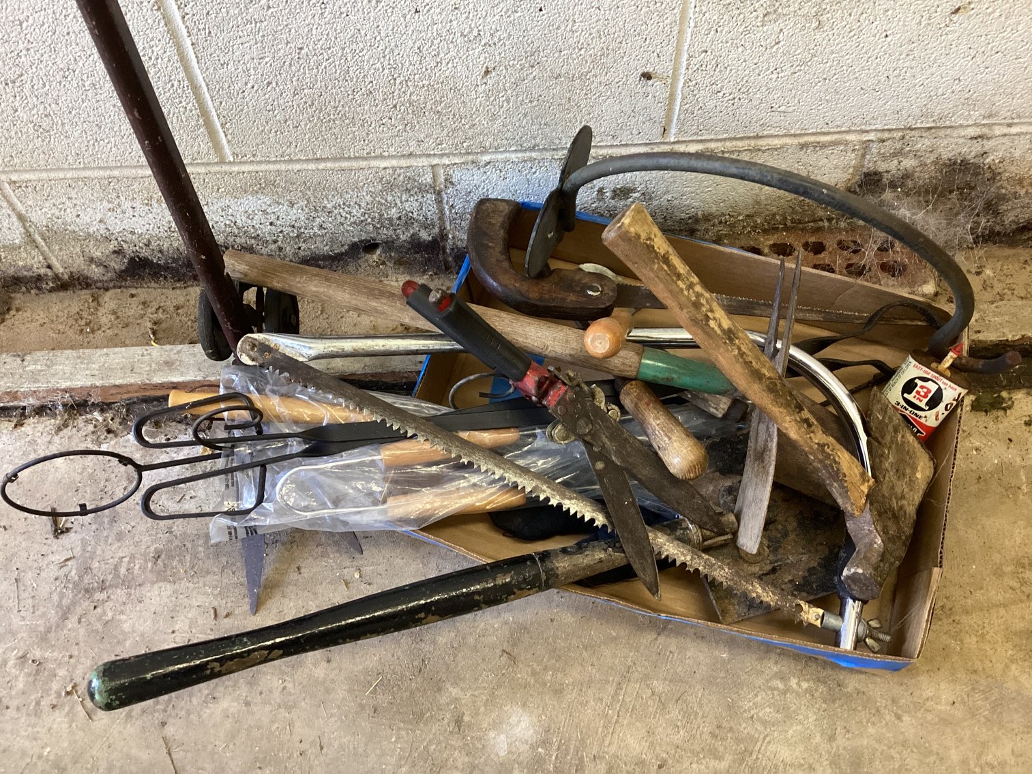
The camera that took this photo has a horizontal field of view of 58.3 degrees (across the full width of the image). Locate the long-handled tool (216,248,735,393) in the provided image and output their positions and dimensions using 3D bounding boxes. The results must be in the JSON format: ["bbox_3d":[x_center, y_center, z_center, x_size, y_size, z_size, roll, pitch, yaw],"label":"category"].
[{"bbox_3d":[-0.023,-0.053,0.837,0.485,0.036,0.036,13,58,-4],"label":"long-handled tool"}]

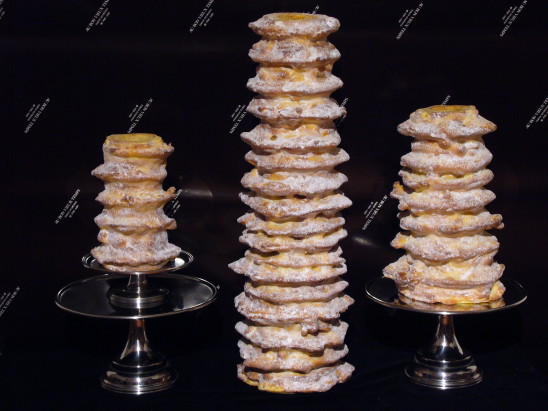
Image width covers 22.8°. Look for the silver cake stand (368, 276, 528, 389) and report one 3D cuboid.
[{"bbox_3d":[0.332,0.248,2.649,0.310,0.177,0.310,0,12,0],"label":"silver cake stand"}]

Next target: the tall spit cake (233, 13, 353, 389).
[{"bbox_3d":[0.038,-0.006,2.596,0.236,0.706,0.230,0,12,0],"label":"tall spit cake"}]

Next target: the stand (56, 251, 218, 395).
[{"bbox_3d":[-0.260,0.222,2.614,0.310,0.244,0.310,0,12,0],"label":"stand"}]

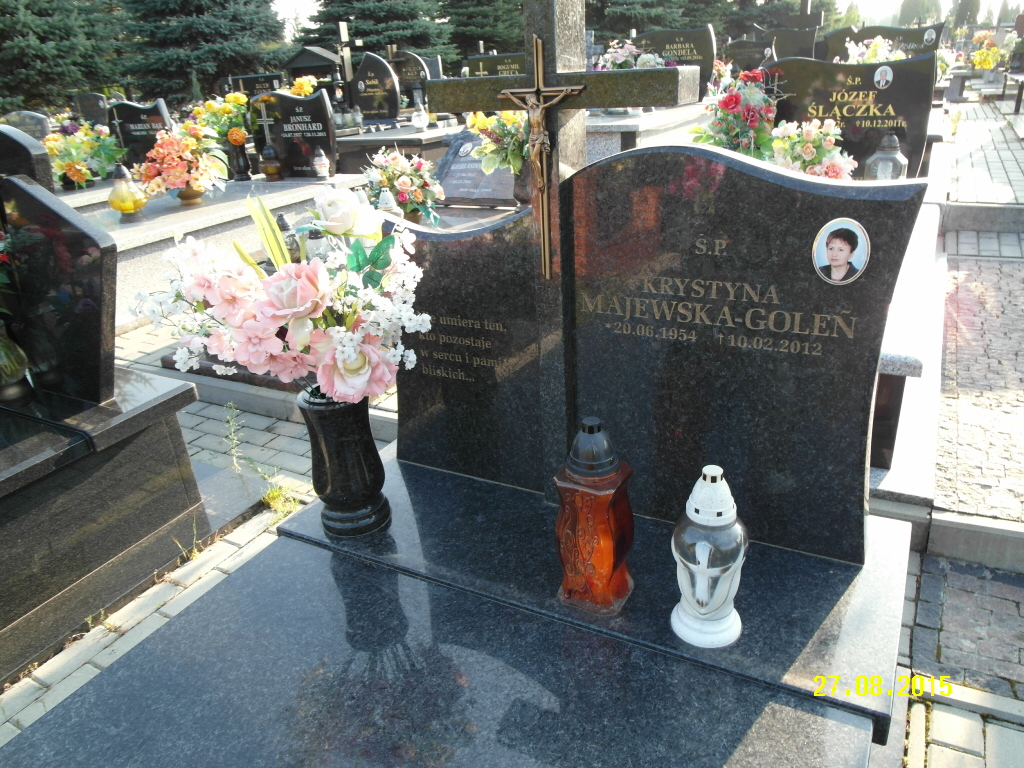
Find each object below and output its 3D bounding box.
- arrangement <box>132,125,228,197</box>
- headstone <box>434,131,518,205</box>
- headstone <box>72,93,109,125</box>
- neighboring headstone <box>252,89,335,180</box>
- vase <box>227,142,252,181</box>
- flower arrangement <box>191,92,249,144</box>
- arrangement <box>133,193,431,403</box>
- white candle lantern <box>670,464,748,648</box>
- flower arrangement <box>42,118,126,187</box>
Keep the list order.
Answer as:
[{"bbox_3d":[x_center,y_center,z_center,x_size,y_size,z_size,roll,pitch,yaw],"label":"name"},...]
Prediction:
[{"bbox_3d":[-2.038,-1.368,4.366,0.500,0.450,0.420,9,28,28],"label":"arrangement"},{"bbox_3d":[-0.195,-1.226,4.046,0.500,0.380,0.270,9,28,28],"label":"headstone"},{"bbox_3d":[-6.269,-4.069,10.714,0.700,0.560,0.090,9,28,28],"label":"headstone"},{"bbox_3d":[-1.745,-1.995,5.670,0.840,0.655,0.080,9,27,27],"label":"neighboring headstone"},{"bbox_3d":[-2.039,-1.671,5.333,0.160,0.300,0.160,9,28,28],"label":"vase"},{"bbox_3d":[-2.168,-1.968,5.263,0.400,0.380,0.340,9,28,28],"label":"flower arrangement"},{"bbox_3d":[-0.393,-0.143,1.220,0.470,0.290,0.320,-12,25,-16],"label":"arrangement"},{"bbox_3d":[0.317,0.265,1.134,0.117,0.302,0.117,9,27,27],"label":"white candle lantern"},{"bbox_3d":[-3.328,-1.802,5.527,0.540,0.480,0.440,9,28,28],"label":"flower arrangement"}]

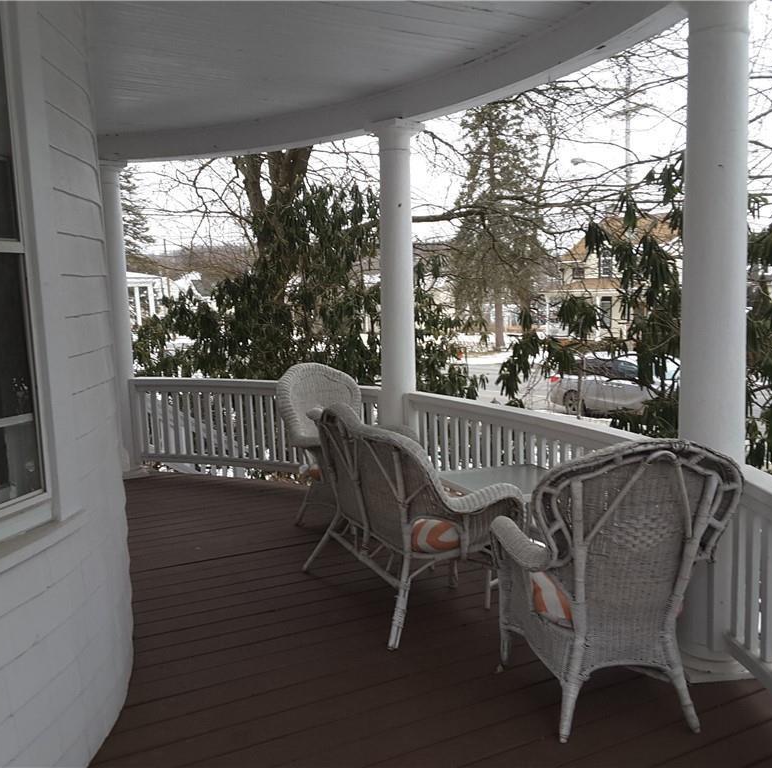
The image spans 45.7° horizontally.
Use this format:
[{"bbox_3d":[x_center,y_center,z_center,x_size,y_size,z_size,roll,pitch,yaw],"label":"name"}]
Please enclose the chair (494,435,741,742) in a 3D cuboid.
[{"bbox_3d":[0.719,0.593,3.029,0.710,0.932,0.680,-3,6,-4],"label":"chair"}]

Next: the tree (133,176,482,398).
[{"bbox_3d":[-0.742,-0.331,8.785,3.342,3.255,2.761,-2,6,0],"label":"tree"}]

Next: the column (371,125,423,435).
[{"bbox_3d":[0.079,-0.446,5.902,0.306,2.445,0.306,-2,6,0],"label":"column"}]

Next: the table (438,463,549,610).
[{"bbox_3d":[0.575,0.690,4.258,0.463,0.493,0.621,-4,6,-14],"label":"table"}]

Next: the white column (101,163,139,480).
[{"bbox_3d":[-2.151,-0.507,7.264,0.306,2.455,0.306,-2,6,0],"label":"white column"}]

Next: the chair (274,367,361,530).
[{"bbox_3d":[-0.193,0.364,5.470,0.730,0.946,0.730,-7,8,-39],"label":"chair"}]

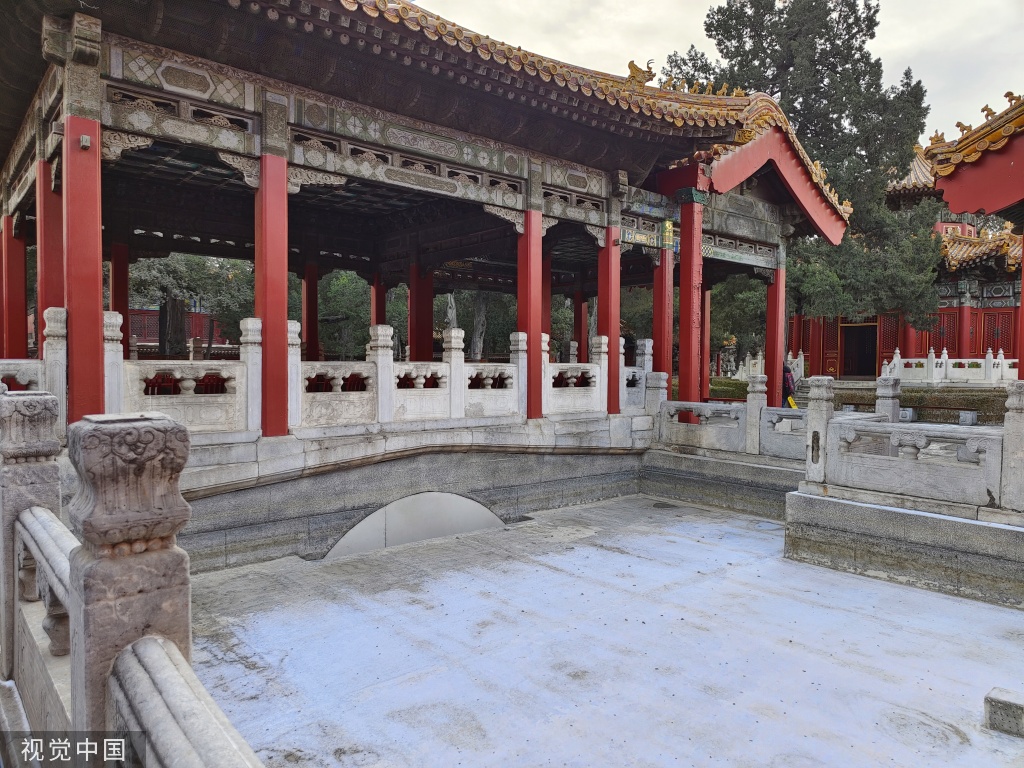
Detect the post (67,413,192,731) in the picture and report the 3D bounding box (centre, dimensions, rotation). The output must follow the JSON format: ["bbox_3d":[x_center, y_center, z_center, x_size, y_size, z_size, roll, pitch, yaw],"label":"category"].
[{"bbox_3d":[-0.968,0.720,1.724,0.235,1.295,0.230,-1,2,-41],"label":"post"}]

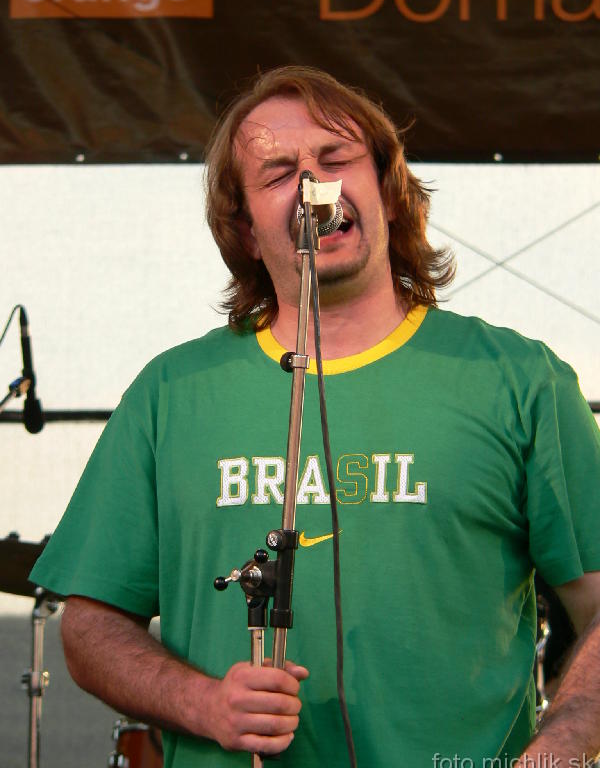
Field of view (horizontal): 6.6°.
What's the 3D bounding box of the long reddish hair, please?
[{"bbox_3d":[0.029,-0.213,5.950,0.270,0.295,0.240,-9,-13,0],"label":"long reddish hair"}]

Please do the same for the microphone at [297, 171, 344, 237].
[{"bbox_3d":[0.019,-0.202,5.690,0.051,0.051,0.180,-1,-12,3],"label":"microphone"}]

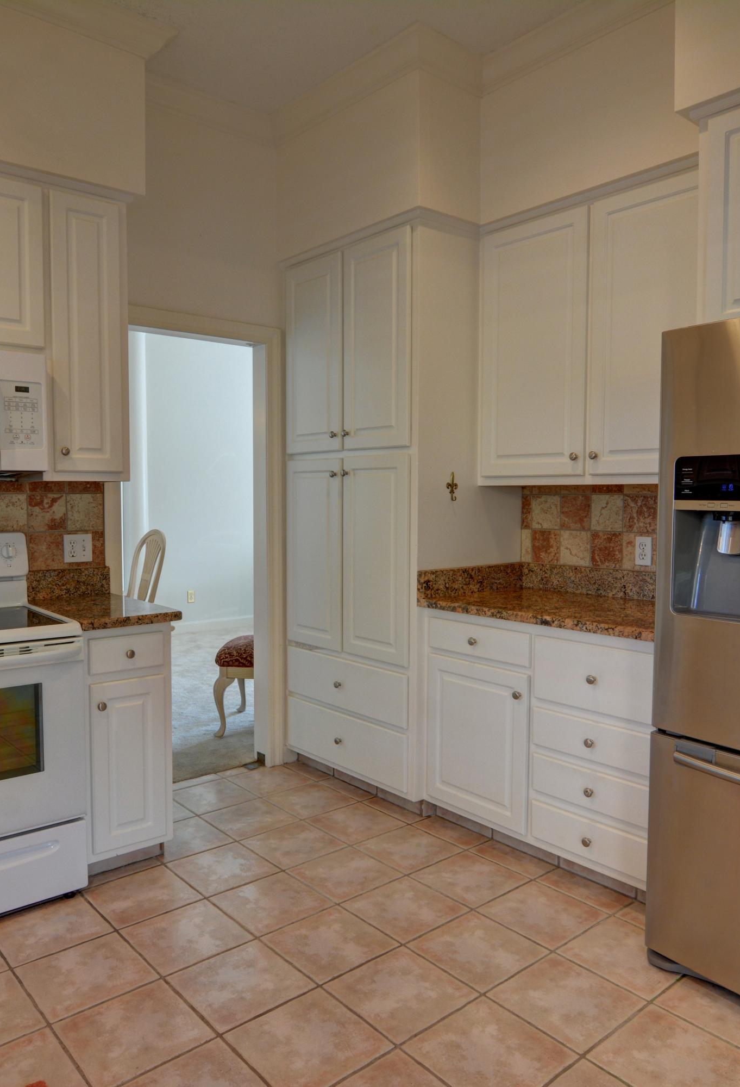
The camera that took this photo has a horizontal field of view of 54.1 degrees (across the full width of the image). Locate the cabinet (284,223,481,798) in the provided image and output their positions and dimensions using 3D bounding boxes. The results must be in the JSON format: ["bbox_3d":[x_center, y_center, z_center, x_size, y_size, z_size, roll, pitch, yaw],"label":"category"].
[{"bbox_3d":[0.137,-0.109,3.515,0.720,2.440,0.896,-4,5,-43],"label":"cabinet"}]

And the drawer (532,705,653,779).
[{"bbox_3d":[0.917,0.659,2.603,0.460,0.140,0.465,-3,4,-43],"label":"drawer"}]

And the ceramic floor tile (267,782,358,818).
[{"bbox_3d":[-0.270,1.173,3.299,0.305,0.012,0.305,-3,4,-41],"label":"ceramic floor tile"}]

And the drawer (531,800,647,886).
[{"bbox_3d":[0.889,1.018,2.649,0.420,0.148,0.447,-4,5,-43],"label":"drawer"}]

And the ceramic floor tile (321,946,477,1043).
[{"bbox_3d":[0.084,1.236,1.996,0.302,0.010,0.302,-2,4,-41],"label":"ceramic floor tile"}]

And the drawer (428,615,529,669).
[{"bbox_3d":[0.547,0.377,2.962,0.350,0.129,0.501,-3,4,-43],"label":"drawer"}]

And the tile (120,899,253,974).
[{"bbox_3d":[-0.570,1.218,2.249,0.302,0.010,0.302,-2,4,-40],"label":"tile"}]

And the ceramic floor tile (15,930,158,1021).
[{"bbox_3d":[-0.818,1.245,2.090,0.300,0.012,0.300,-3,5,-40],"label":"ceramic floor tile"}]

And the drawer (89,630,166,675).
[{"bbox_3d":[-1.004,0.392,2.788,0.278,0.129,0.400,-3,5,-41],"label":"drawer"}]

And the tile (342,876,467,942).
[{"bbox_3d":[0.119,1.222,2.423,0.305,0.012,0.305,-3,4,-41],"label":"tile"}]

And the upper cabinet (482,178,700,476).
[{"bbox_3d":[0.951,-0.773,2.913,0.340,1.085,1.042,-4,5,-43],"label":"upper cabinet"}]

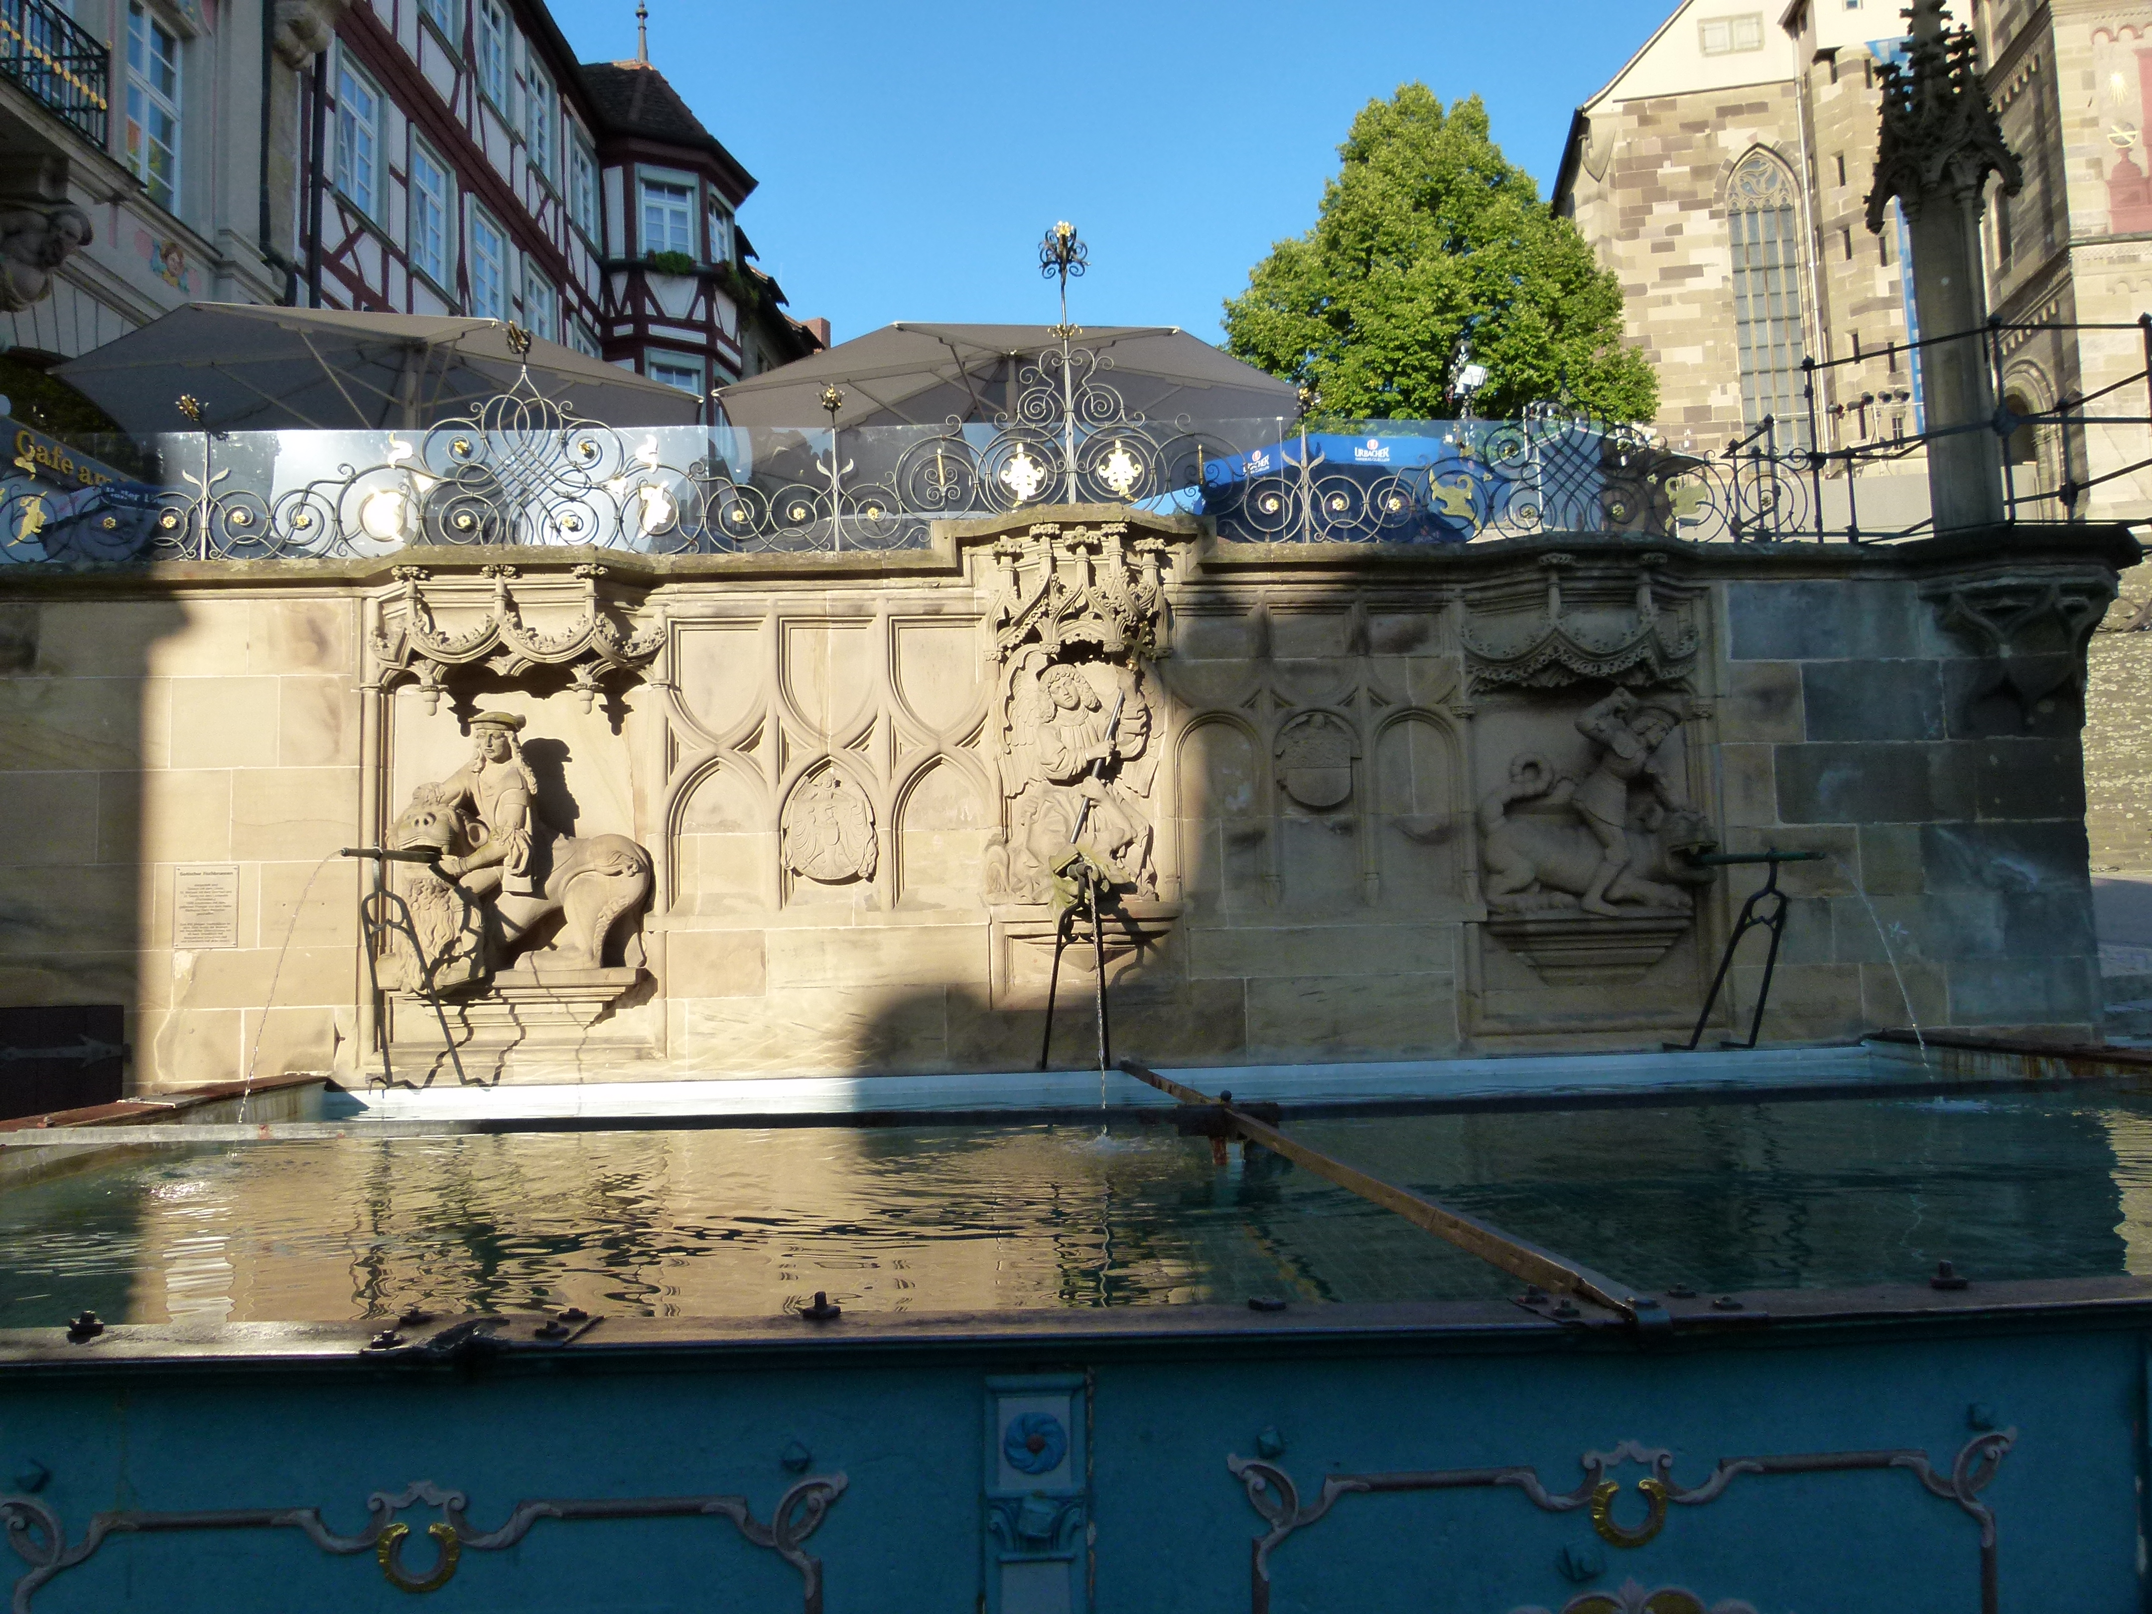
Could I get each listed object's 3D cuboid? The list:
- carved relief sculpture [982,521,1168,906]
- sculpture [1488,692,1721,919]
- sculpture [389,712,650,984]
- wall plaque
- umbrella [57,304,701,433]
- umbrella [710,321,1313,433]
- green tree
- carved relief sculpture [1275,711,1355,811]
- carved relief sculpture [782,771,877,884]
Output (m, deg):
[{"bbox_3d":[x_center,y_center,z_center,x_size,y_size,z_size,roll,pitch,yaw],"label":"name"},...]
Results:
[{"bbox_3d":[-0.016,-0.427,7.244,0.803,1.738,0.400,-1,-6,-2],"label":"carved relief sculpture"},{"bbox_3d":[2.438,-0.008,7.308,0.926,1.018,0.370,-1,-6,-2],"label":"sculpture"},{"bbox_3d":[-2.518,0.211,7.071,1.071,1.216,0.420,-1,-6,-2],"label":"sculpture"},{"bbox_3d":[-3.967,0.452,7.088,0.300,0.390,0.025,-1,-6,-2],"label":"wall plaque"},{"bbox_3d":[-4.779,-1.870,11.206,4.250,2.950,4.250,-1,-6,-2],"label":"umbrella"},{"bbox_3d":[-0.499,-1.916,11.623,4.250,2.950,4.250,-1,-6,-2],"label":"umbrella"},{"bbox_3d":[8.970,-11.191,38.352,10.369,14.000,10.057,-1,-6,0],"label":"green tree"},{"bbox_3d":[1.135,-0.215,7.396,0.370,0.465,0.100,-1,-6,-2],"label":"carved relief sculpture"},{"bbox_3d":[-1.151,0.095,7.271,0.440,0.525,0.100,-1,-6,-2],"label":"carved relief sculpture"}]

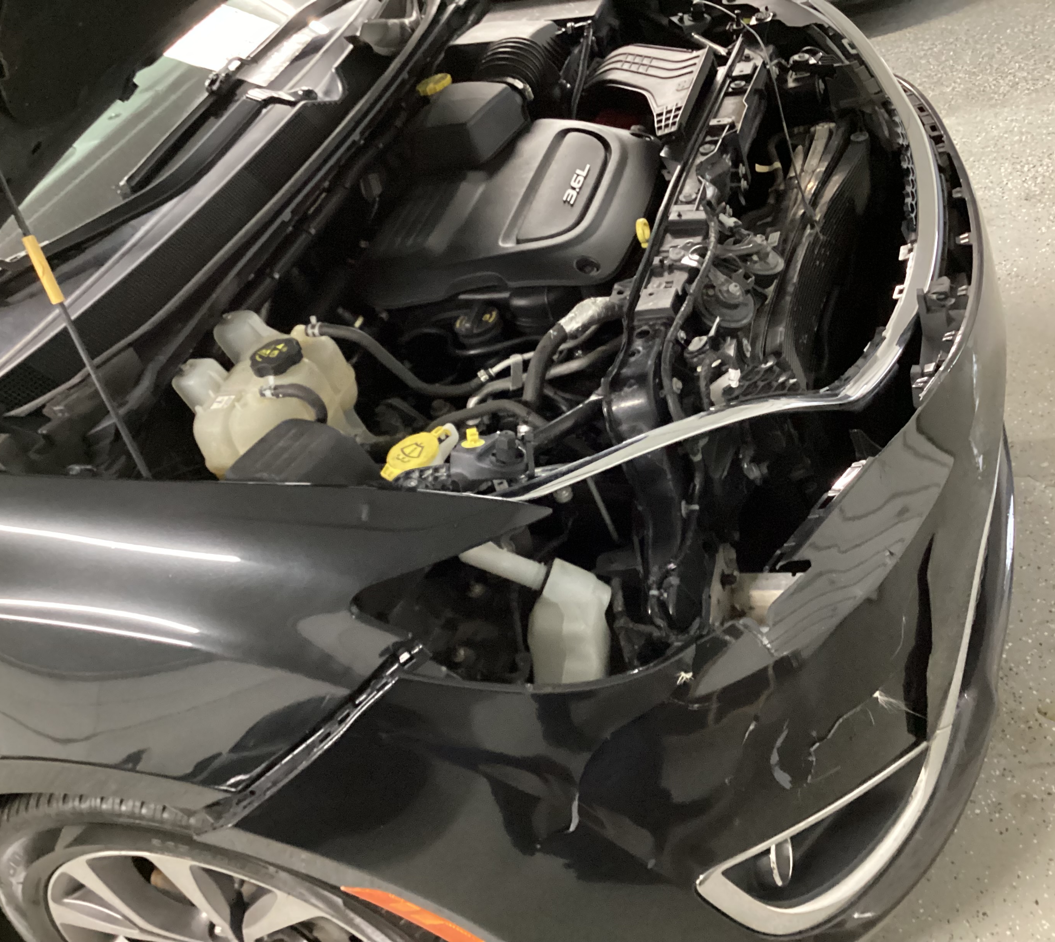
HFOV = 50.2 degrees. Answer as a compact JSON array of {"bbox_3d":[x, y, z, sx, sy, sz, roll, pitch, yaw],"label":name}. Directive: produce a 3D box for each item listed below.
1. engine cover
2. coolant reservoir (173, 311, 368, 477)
[{"bbox_3d":[-0.007,-0.364,1.561,0.380,0.115,0.410,2,39,15],"label":"engine cover"},{"bbox_3d":[-0.296,-0.078,1.272,0.195,0.175,0.200,2,39,15],"label":"coolant reservoir"}]

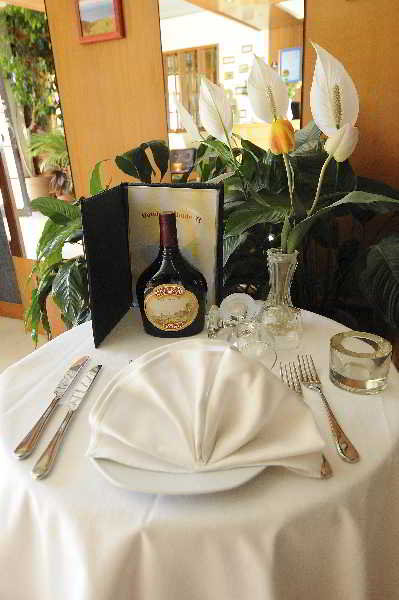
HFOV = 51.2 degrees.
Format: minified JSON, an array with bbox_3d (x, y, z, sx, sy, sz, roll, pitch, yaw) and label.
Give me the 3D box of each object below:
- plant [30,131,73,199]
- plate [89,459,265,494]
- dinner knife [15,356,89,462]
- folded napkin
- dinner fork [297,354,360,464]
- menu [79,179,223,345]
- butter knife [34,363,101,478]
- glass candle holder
[{"bbox_3d":[-1.754,-1.627,5.000,0.620,0.880,0.600,-3,21,0],"label":"plant"},{"bbox_3d":[-0.014,0.157,0.522,0.246,0.024,0.246,-3,21,1],"label":"plate"},{"bbox_3d":[-0.203,0.142,0.607,0.021,0.012,0.244,-1,21,6],"label":"dinner knife"},{"bbox_3d":[0.007,0.119,0.507,0.270,0.090,0.190,-3,21,0],"label":"folded napkin"},{"bbox_3d":[0.169,0.134,0.560,0.026,0.022,0.221,-3,21,1],"label":"dinner fork"},{"bbox_3d":[-0.080,-0.079,0.813,0.247,0.264,0.203,-3,21,0],"label":"menu"},{"bbox_3d":[-0.170,0.152,0.575,0.021,0.012,0.245,-2,21,4],"label":"butter knife"},{"bbox_3d":[0.236,0.091,0.615,0.084,0.056,0.084,-3,21,0],"label":"glass candle holder"}]

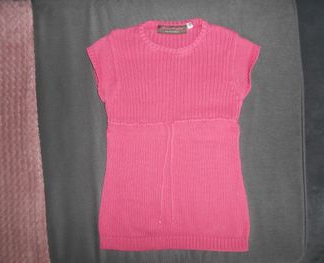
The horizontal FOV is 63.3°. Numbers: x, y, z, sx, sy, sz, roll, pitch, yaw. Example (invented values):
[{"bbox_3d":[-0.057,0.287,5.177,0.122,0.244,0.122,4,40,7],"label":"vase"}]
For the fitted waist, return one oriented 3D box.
[{"bbox_3d":[0.029,-0.028,0.732,0.362,0.018,0.028,0,87,0],"label":"fitted waist"}]

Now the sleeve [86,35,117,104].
[{"bbox_3d":[-0.173,-0.180,0.740,0.084,0.022,0.197,0,87,0],"label":"sleeve"}]

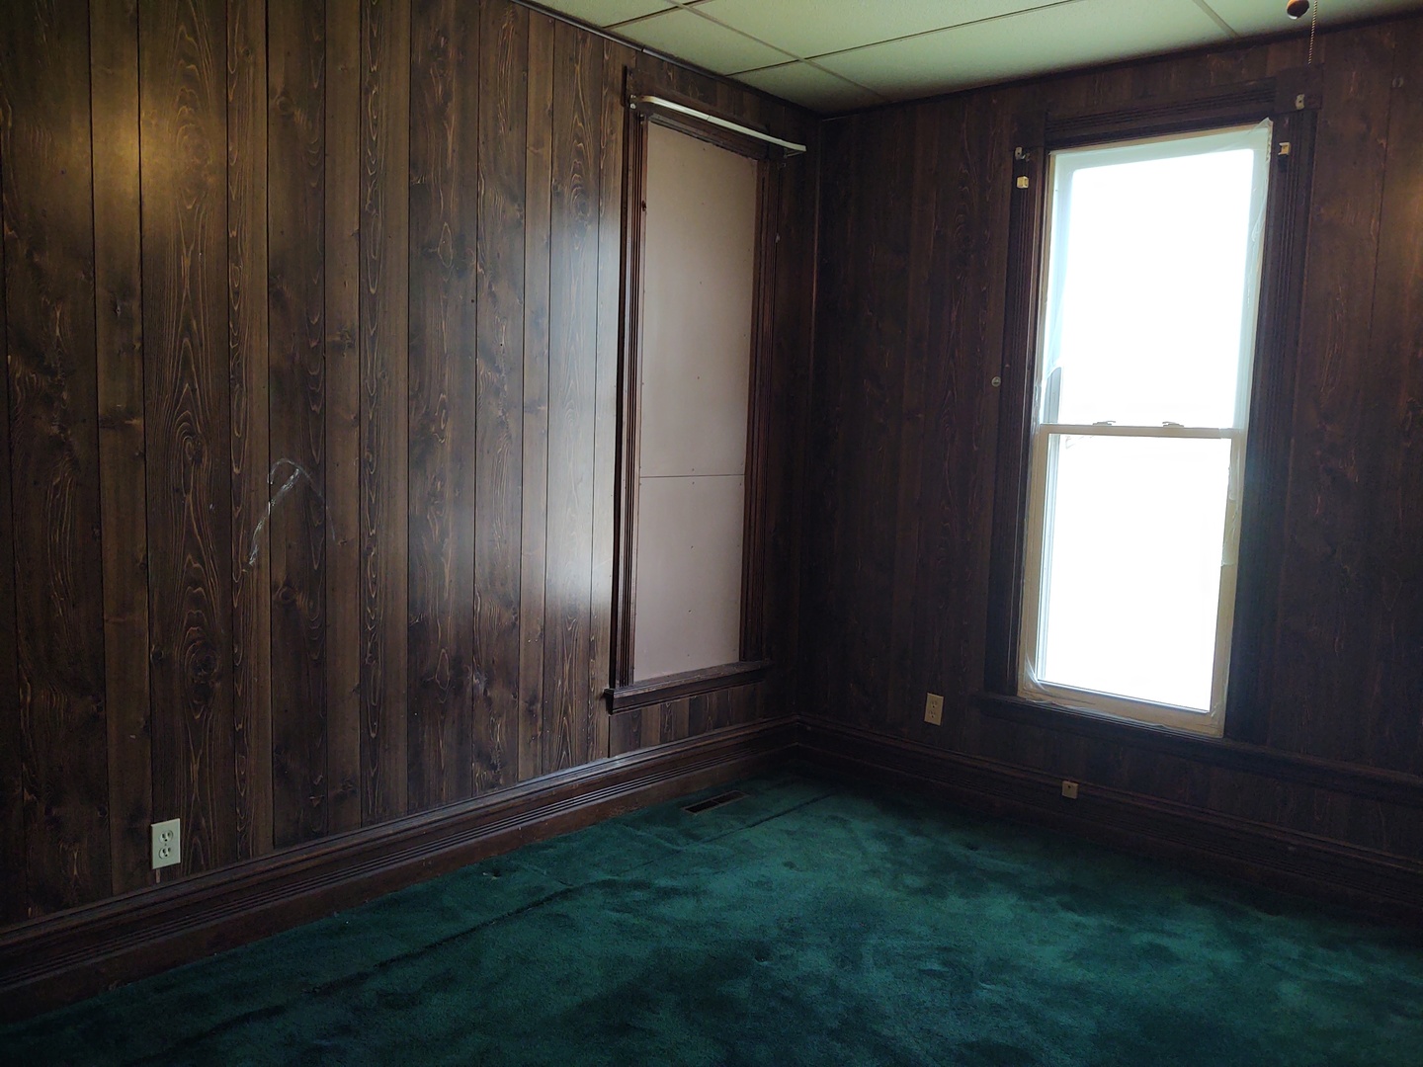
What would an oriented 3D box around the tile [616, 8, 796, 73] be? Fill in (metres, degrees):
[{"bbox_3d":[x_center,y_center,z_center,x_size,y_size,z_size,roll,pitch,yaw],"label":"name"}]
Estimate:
[{"bbox_3d":[-0.020,-1.633,3.692,0.329,0.018,0.597,7,7,41],"label":"tile"}]

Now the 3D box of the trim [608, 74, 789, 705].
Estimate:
[{"bbox_3d":[-0.033,-0.475,4.075,0.080,2.164,0.878,7,7,41],"label":"trim"}]

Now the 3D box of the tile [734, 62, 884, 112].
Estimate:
[{"bbox_3d":[0.380,-1.665,4.149,0.323,0.018,0.604,7,7,41],"label":"tile"}]

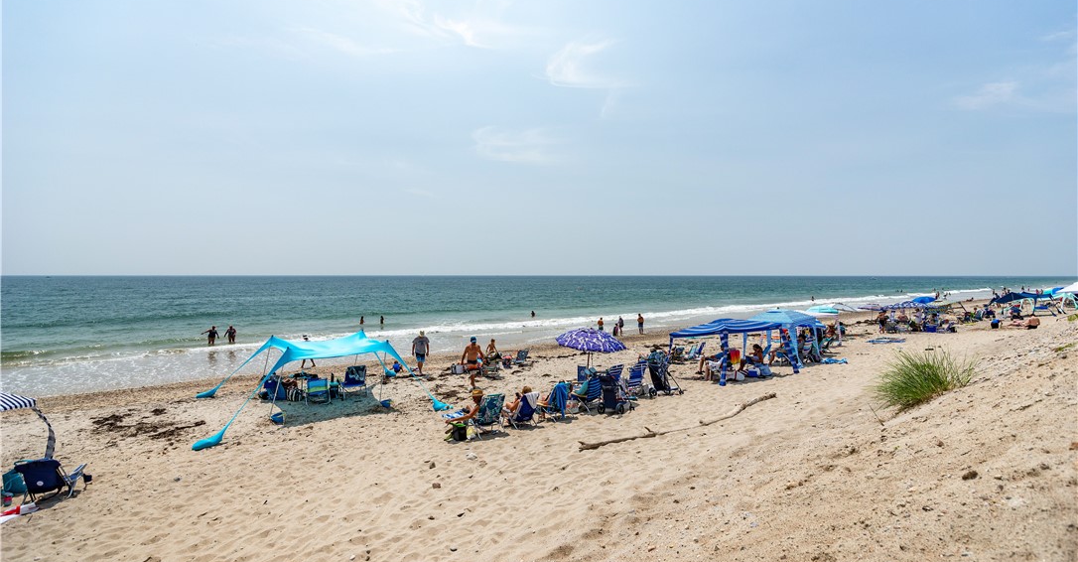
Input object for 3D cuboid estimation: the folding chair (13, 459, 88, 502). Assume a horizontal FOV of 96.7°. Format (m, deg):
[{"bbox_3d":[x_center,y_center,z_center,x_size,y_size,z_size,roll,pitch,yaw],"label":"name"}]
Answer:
[{"bbox_3d":[-7.941,3.046,7.779,0.650,0.720,0.800,0,1,-22],"label":"folding chair"}]

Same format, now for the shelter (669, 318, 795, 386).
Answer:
[{"bbox_3d":[7.050,2.502,18.029,3.200,2.100,3.200,0,1,-24],"label":"shelter"}]

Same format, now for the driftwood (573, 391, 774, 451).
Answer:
[{"bbox_3d":[3.611,3.017,10.863,6.870,0.260,0.520,0,1,-35],"label":"driftwood"}]

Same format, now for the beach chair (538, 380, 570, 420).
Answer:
[{"bbox_3d":[0.293,2.813,11.327,0.650,0.900,0.750,0,1,-40],"label":"beach chair"}]

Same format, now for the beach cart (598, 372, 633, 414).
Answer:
[{"bbox_3d":[1.916,2.761,11.935,0.600,1.020,0.700,0,1,33],"label":"beach cart"}]

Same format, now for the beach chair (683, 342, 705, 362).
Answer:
[{"bbox_3d":[7.167,3.277,22.137,0.800,0.780,0.620,0,1,30],"label":"beach chair"}]

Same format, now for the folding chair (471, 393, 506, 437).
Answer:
[{"bbox_3d":[-1.131,2.821,10.427,0.650,0.900,0.750,0,1,-36],"label":"folding chair"}]

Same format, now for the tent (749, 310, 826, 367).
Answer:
[{"bbox_3d":[10.133,2.330,20.022,2.300,2.200,2.300,0,1,-38],"label":"tent"}]

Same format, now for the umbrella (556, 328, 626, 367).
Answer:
[{"bbox_3d":[1.547,2.501,14.528,2.100,2.170,2.100,6,3,0],"label":"umbrella"}]

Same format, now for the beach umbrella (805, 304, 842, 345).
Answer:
[{"bbox_3d":[15.435,2.464,26.029,2.000,2.150,2.000,0,1,31],"label":"beach umbrella"}]

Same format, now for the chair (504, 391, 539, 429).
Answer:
[{"bbox_3d":[-0.436,3.101,11.735,0.620,0.860,0.720,-1,1,-41],"label":"chair"}]

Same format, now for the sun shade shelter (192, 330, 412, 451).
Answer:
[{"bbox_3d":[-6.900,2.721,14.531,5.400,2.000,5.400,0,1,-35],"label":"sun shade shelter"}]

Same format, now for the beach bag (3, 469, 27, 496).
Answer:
[{"bbox_3d":[-8.597,3.220,7.881,0.400,0.350,0.230,0,1,-30],"label":"beach bag"}]

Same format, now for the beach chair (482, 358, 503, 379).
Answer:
[{"bbox_3d":[-1.783,3.367,18.538,0.620,0.740,0.680,0,1,-27],"label":"beach chair"}]

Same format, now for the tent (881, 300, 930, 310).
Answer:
[{"bbox_3d":[26.943,2.437,35.023,2.800,2.000,2.800,0,1,-38],"label":"tent"}]

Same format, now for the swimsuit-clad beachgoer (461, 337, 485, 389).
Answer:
[{"bbox_3d":[-2.260,2.820,16.432,0.780,1.800,0.550,0,1,-5],"label":"swimsuit-clad beachgoer"}]

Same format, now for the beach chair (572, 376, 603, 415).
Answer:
[{"bbox_3d":[1.191,2.815,12.127,0.640,0.880,0.720,0,1,-42],"label":"beach chair"}]

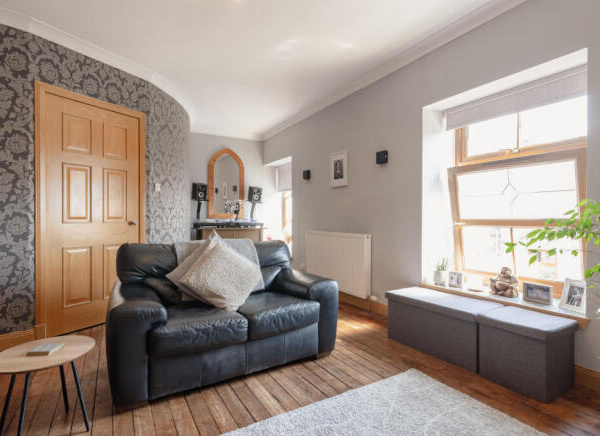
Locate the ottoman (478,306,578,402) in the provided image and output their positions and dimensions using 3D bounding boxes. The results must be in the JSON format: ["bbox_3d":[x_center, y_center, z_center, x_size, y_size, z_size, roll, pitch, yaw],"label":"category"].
[{"bbox_3d":[1.363,0.796,1.876,0.365,0.370,0.370,0,0,-32],"label":"ottoman"}]

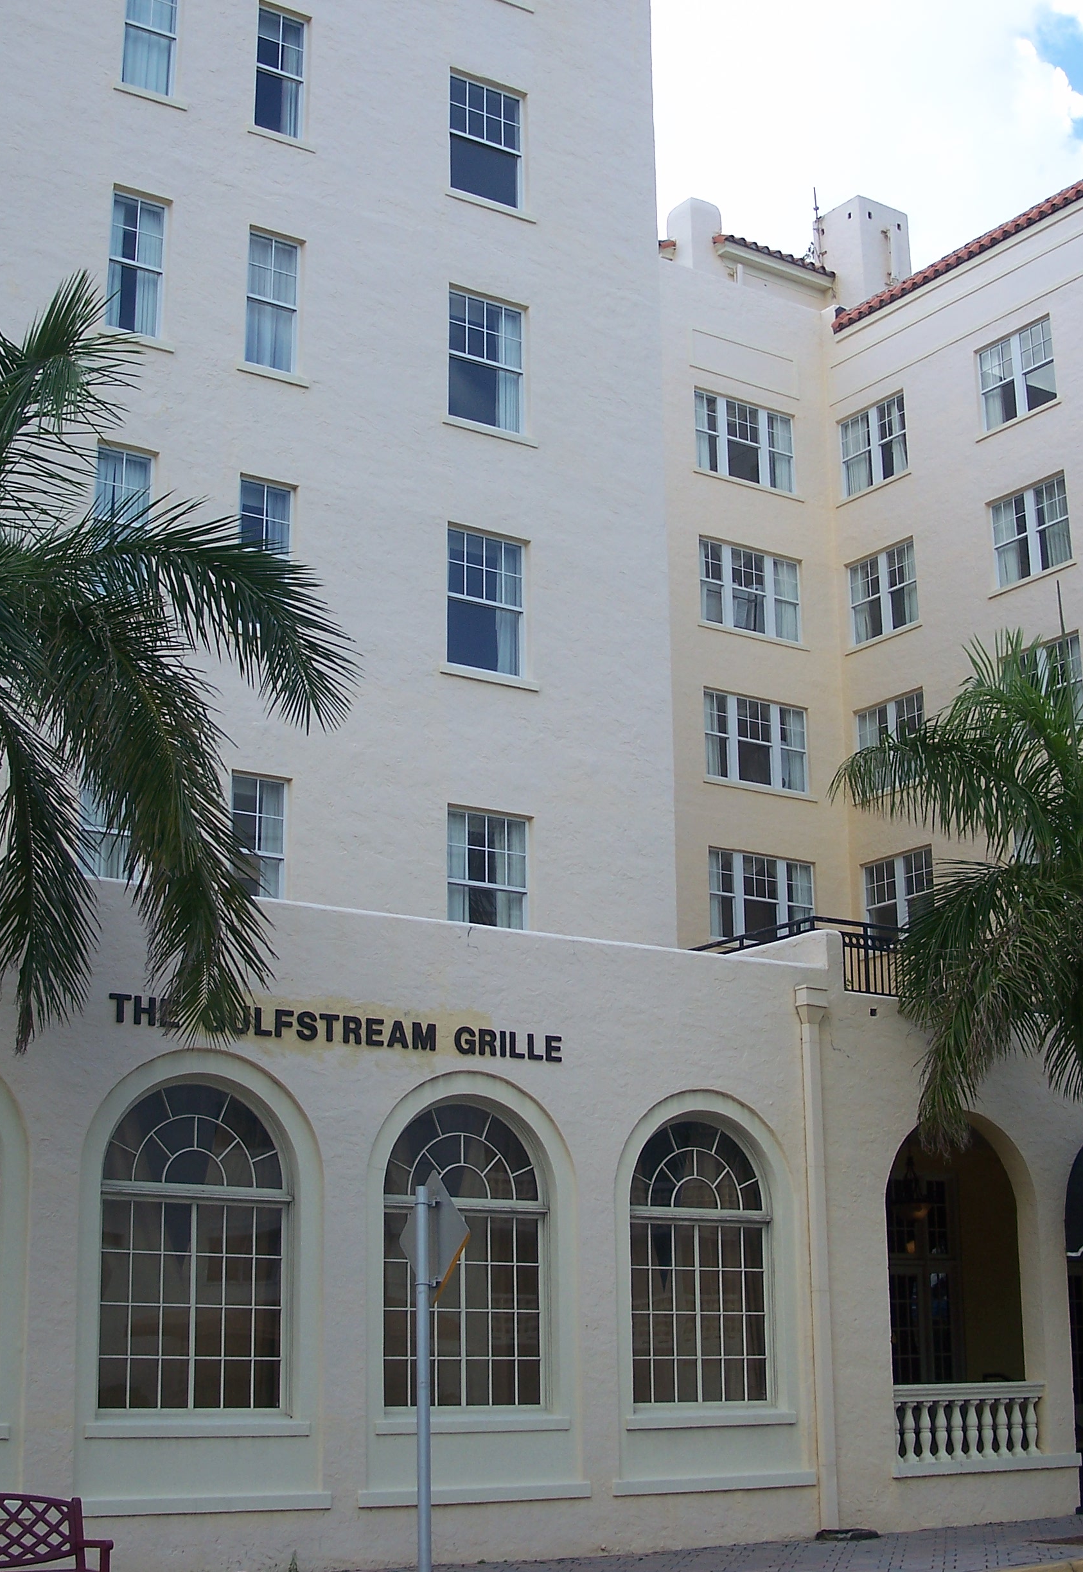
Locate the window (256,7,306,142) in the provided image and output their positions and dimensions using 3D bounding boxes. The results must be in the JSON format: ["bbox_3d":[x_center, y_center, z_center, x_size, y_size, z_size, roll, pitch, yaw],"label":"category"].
[{"bbox_3d":[-3.280,-8.947,28.140,0.670,1.770,0.150,10,-19,-34],"label":"window"}]

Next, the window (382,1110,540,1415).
[{"bbox_3d":[-0.804,4.851,23.167,2.000,3.150,0.200,10,-19,-34],"label":"window"}]

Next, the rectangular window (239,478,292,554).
[{"bbox_3d":[-3.091,-2.577,25.098,0.718,1.740,0.150,9,-18,-34],"label":"rectangular window"}]

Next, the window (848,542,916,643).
[{"bbox_3d":[7.091,-3.969,46.094,0.120,1.679,2.022,9,-18,-33],"label":"window"}]

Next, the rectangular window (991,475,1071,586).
[{"bbox_3d":[9.387,-4.862,42.789,0.120,1.679,2.022,9,-18,-33],"label":"rectangular window"}]

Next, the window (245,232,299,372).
[{"bbox_3d":[-3.331,-5.963,27.678,0.740,1.820,0.150,10,-18,-33],"label":"window"}]

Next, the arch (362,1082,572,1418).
[{"bbox_3d":[-0.671,4.262,20.863,2.320,3.192,0.300,9,-18,-34],"label":"arch"}]

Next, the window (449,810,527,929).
[{"bbox_3d":[-0.624,1.162,25.856,1.149,1.740,0.150,9,-18,-34],"label":"window"}]

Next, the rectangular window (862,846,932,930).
[{"bbox_3d":[7.429,2.341,46.118,0.150,1.820,2.050,10,-18,-33],"label":"rectangular window"}]

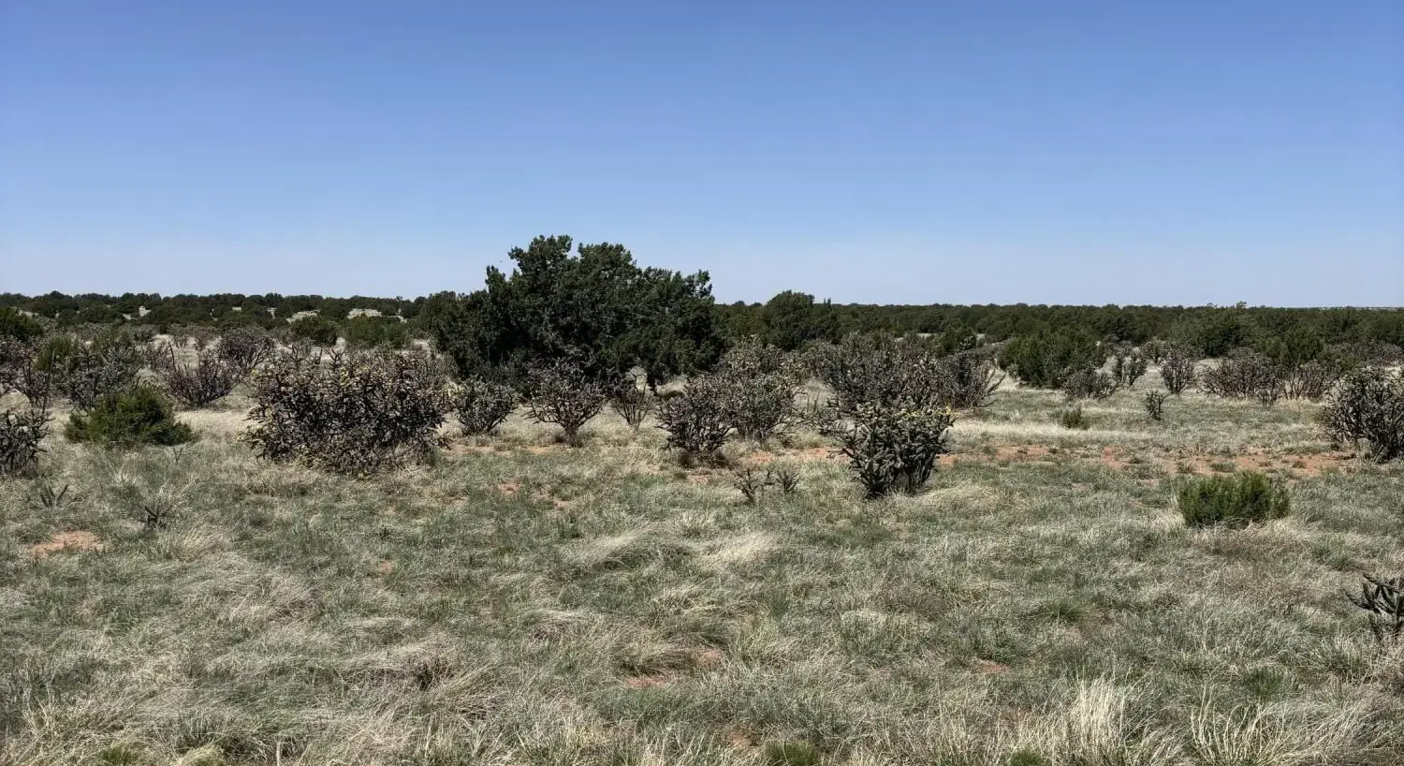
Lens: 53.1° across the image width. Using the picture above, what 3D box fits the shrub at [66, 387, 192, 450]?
[{"bbox_3d":[-7.339,0.397,18.074,1.621,0.738,1.459,-1,3,-22],"label":"shrub"}]

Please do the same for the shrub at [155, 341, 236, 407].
[{"bbox_3d":[-9.285,-0.163,25.657,1.400,1.190,1.260,-1,3,-20],"label":"shrub"}]

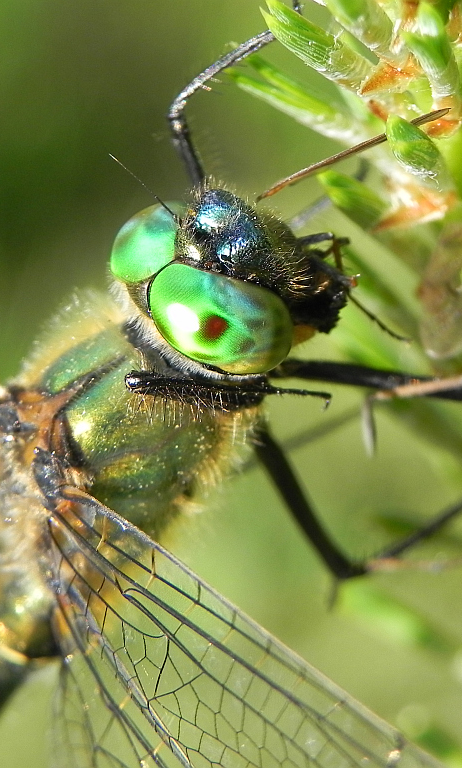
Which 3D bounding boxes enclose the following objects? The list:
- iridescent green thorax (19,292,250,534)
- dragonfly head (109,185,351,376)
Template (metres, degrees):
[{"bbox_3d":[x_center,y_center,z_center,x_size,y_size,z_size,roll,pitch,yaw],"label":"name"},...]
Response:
[{"bbox_3d":[-0.003,0.001,0.093,0.008,0.008,0.007,15,25,-43],"label":"iridescent green thorax"},{"bbox_3d":[0.000,-0.003,0.092,0.007,0.006,0.007,33,16,-41],"label":"dragonfly head"}]

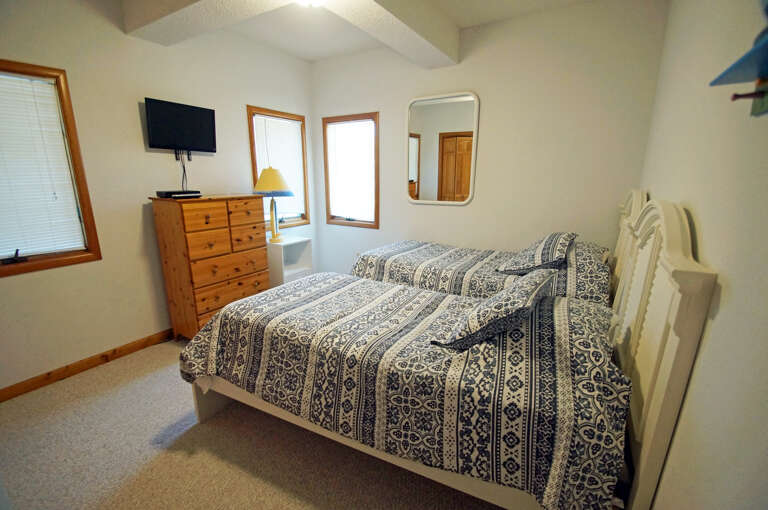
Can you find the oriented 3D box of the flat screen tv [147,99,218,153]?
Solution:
[{"bbox_3d":[-1.501,-0.956,2.409,0.060,0.325,0.520,7,14,27],"label":"flat screen tv"}]

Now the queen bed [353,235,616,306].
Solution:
[{"bbox_3d":[0.739,0.393,2.540,1.930,0.710,0.900,7,14,27],"label":"queen bed"}]

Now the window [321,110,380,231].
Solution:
[{"bbox_3d":[-0.355,-0.857,3.346,0.670,1.130,0.080,7,14,28],"label":"window"}]

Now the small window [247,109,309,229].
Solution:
[{"bbox_3d":[-1.013,-0.841,3.225,0.080,1.140,0.637,10,16,37],"label":"small window"}]

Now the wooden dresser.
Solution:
[{"bbox_3d":[-1.393,0.111,2.726,0.440,1.180,0.700,8,15,33],"label":"wooden dresser"}]

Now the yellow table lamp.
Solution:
[{"bbox_3d":[-1.037,-0.471,2.979,0.355,0.683,0.355,8,15,33],"label":"yellow table lamp"}]

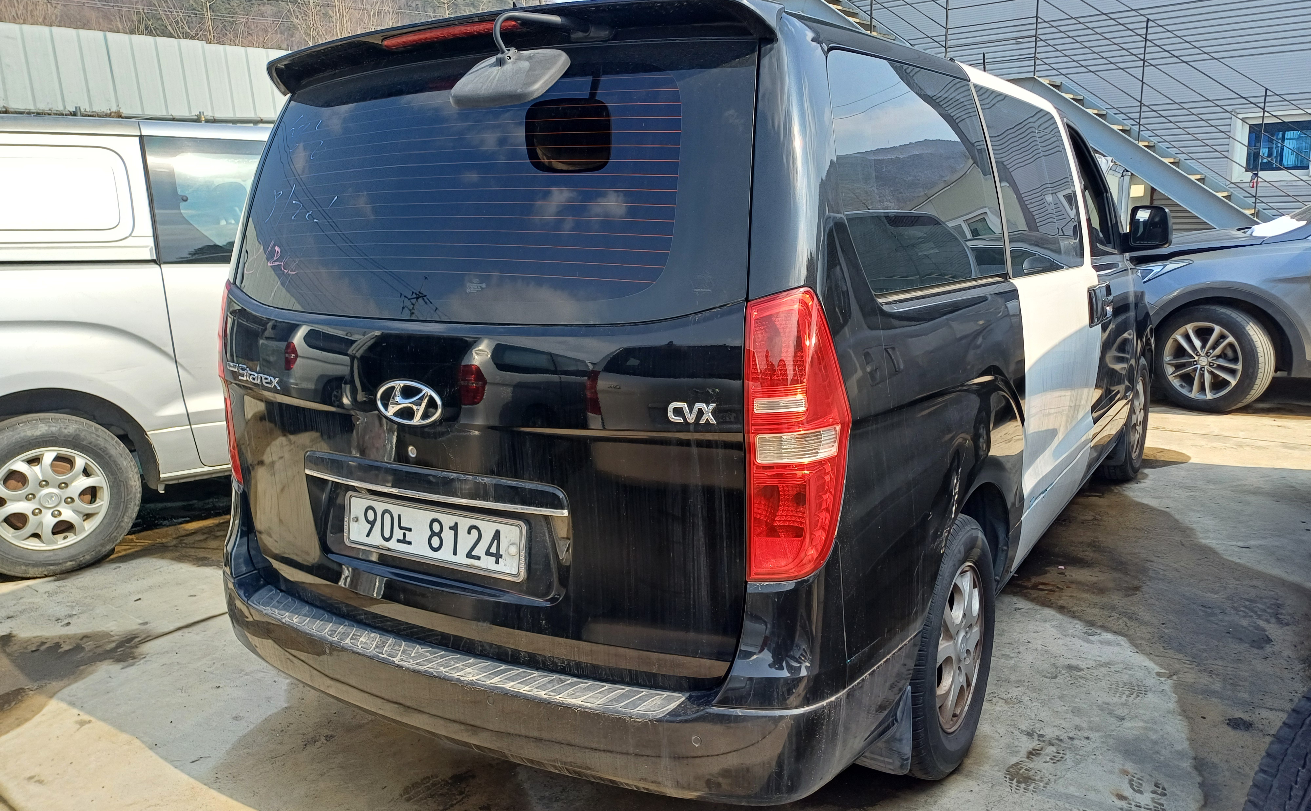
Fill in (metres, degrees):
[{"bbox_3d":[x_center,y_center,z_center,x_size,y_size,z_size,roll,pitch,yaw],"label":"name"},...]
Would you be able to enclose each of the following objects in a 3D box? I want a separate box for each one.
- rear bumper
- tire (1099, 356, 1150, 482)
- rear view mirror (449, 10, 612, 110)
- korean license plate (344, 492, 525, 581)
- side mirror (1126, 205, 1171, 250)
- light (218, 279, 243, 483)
[{"bbox_3d":[-0.383,0.606,2.319,1.908,0.289,0.599,4,13,33],"label":"rear bumper"},{"bbox_3d":[2.554,0.063,5.223,0.223,0.711,0.711,4,13,33],"label":"tire"},{"bbox_3d":[-0.201,-0.645,1.765,0.213,0.193,0.365,4,13,33],"label":"rear view mirror"},{"bbox_3d":[-0.502,0.284,2.098,0.548,0.120,0.025,4,3,33],"label":"korean license plate"},{"bbox_3d":[2.338,-0.845,4.488,0.193,0.223,0.122,4,13,33],"label":"side mirror"},{"bbox_3d":[-1.166,-0.047,2.596,0.183,0.538,0.173,4,13,33],"label":"light"}]

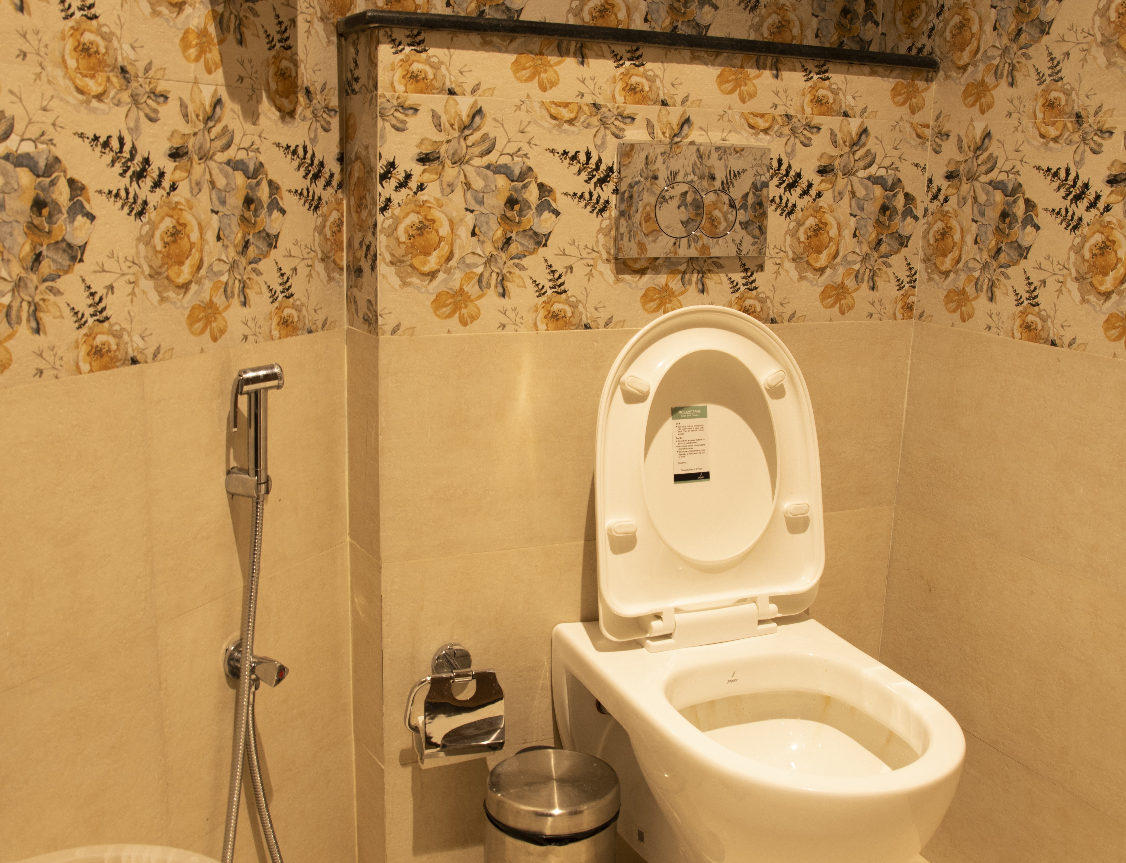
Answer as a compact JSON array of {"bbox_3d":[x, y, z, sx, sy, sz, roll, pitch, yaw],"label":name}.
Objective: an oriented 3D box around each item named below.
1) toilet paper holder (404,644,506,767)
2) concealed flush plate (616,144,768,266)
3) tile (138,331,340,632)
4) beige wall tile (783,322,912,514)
[{"bbox_3d":[-0.149,0.374,1.528,0.137,0.137,0.080,-4,14,-24],"label":"toilet paper holder"},{"bbox_3d":[0.183,-0.323,1.558,0.242,0.150,0.012,-4,14,-24],"label":"concealed flush plate"},{"bbox_3d":[-0.373,0.038,1.383,0.010,0.300,0.353,8,14,25],"label":"tile"},{"bbox_3d":[0.430,-0.022,1.758,0.254,0.300,0.010,-4,14,-24],"label":"beige wall tile"}]

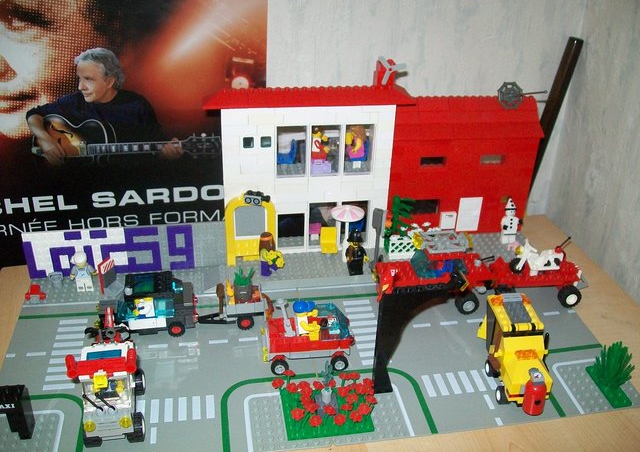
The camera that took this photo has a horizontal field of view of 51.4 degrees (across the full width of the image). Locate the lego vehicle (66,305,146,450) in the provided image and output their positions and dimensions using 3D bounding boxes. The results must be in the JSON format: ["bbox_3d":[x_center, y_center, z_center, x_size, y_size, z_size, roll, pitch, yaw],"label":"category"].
[{"bbox_3d":[-0.155,0.109,0.492,0.048,0.061,0.082,-5,31,-12],"label":"lego vehicle"}]

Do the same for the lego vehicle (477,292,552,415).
[{"bbox_3d":[0.156,0.101,0.524,0.041,0.052,0.096,0,29,-4],"label":"lego vehicle"}]

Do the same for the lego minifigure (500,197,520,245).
[{"bbox_3d":[0.202,-0.005,0.700,0.024,0.052,0.013,3,29,2],"label":"lego minifigure"}]

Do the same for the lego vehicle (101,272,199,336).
[{"bbox_3d":[-0.151,0.069,0.581,0.085,0.044,0.040,-3,30,-9],"label":"lego vehicle"}]

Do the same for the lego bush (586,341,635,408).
[{"bbox_3d":[0.232,0.112,0.527,0.033,0.044,0.047,-3,30,-9],"label":"lego bush"}]

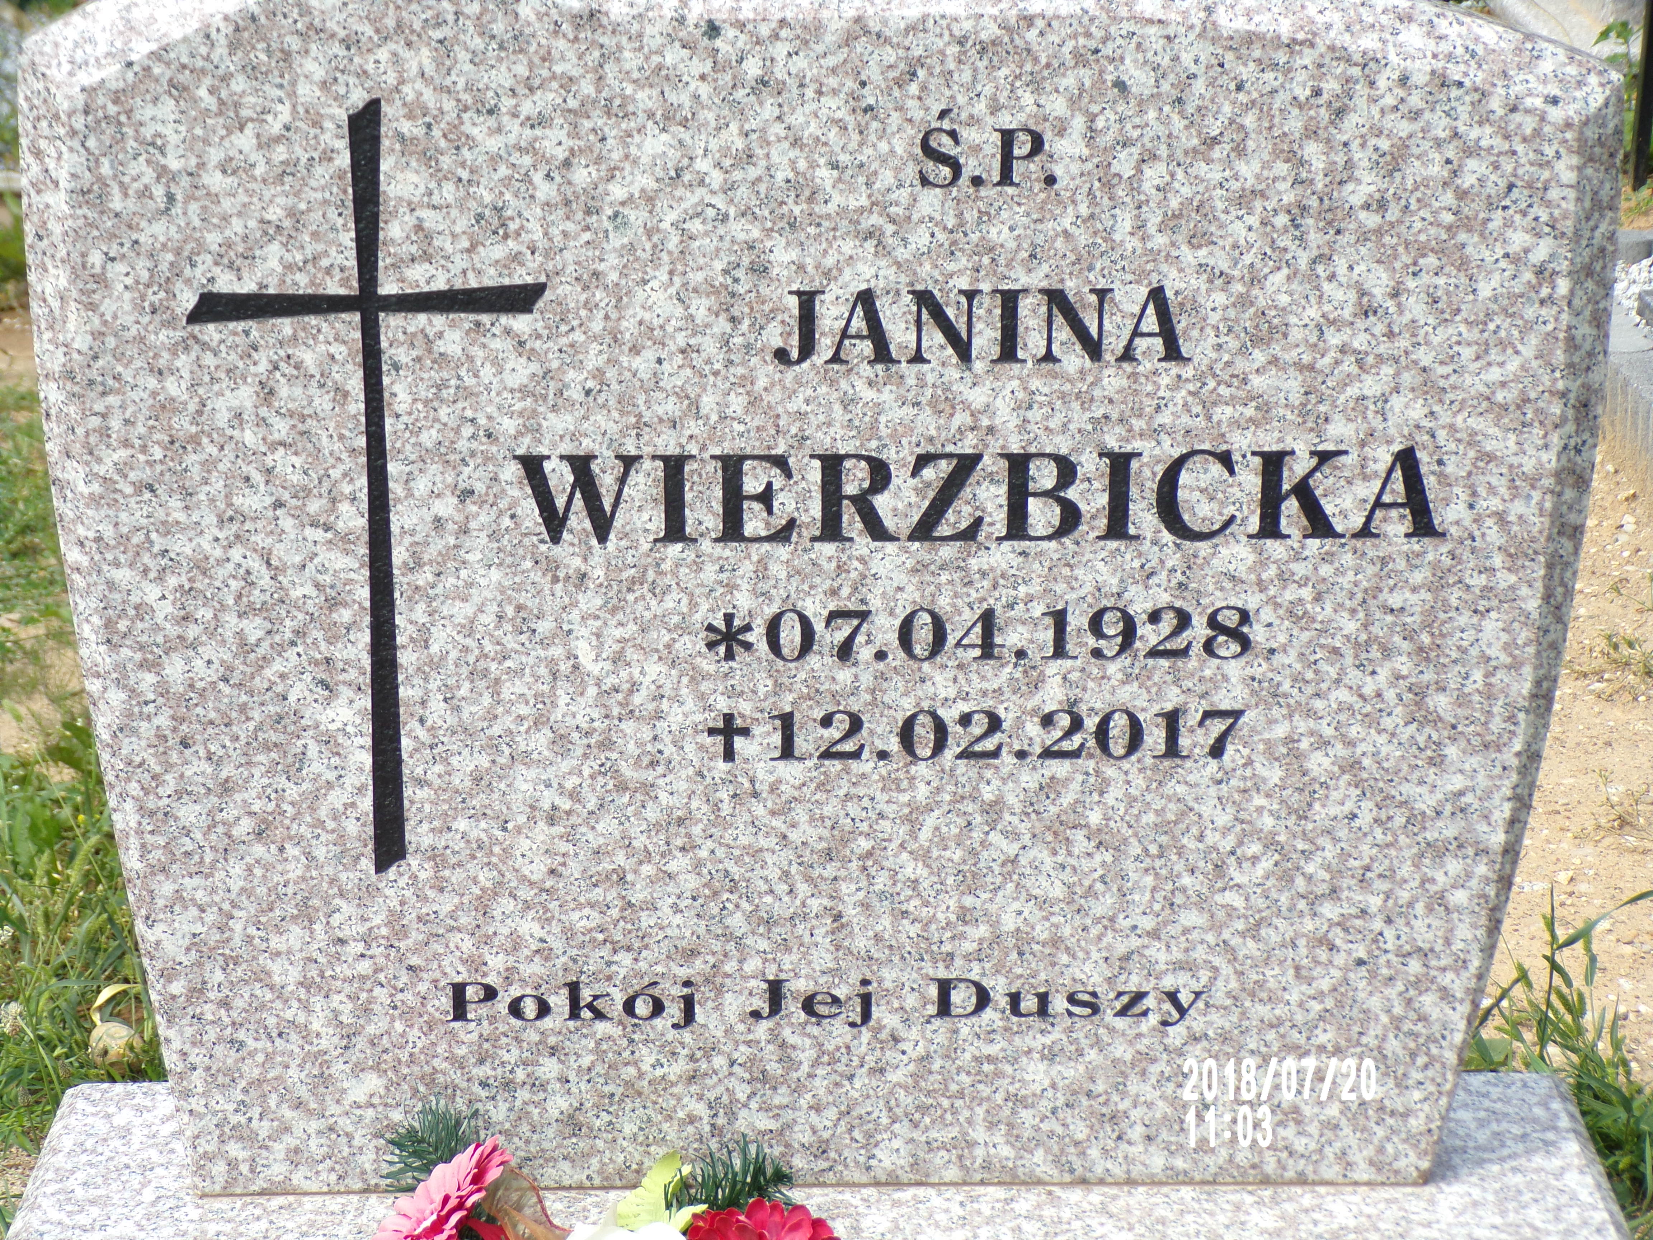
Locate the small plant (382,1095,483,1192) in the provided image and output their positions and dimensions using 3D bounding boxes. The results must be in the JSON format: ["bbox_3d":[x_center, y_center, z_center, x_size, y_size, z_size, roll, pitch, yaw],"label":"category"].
[{"bbox_3d":[-0.184,0.248,1.660,0.050,0.052,0.045,0,23,0],"label":"small plant"}]

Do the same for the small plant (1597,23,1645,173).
[{"bbox_3d":[1.081,-0.710,4.800,0.085,0.210,0.085,0,23,0],"label":"small plant"}]

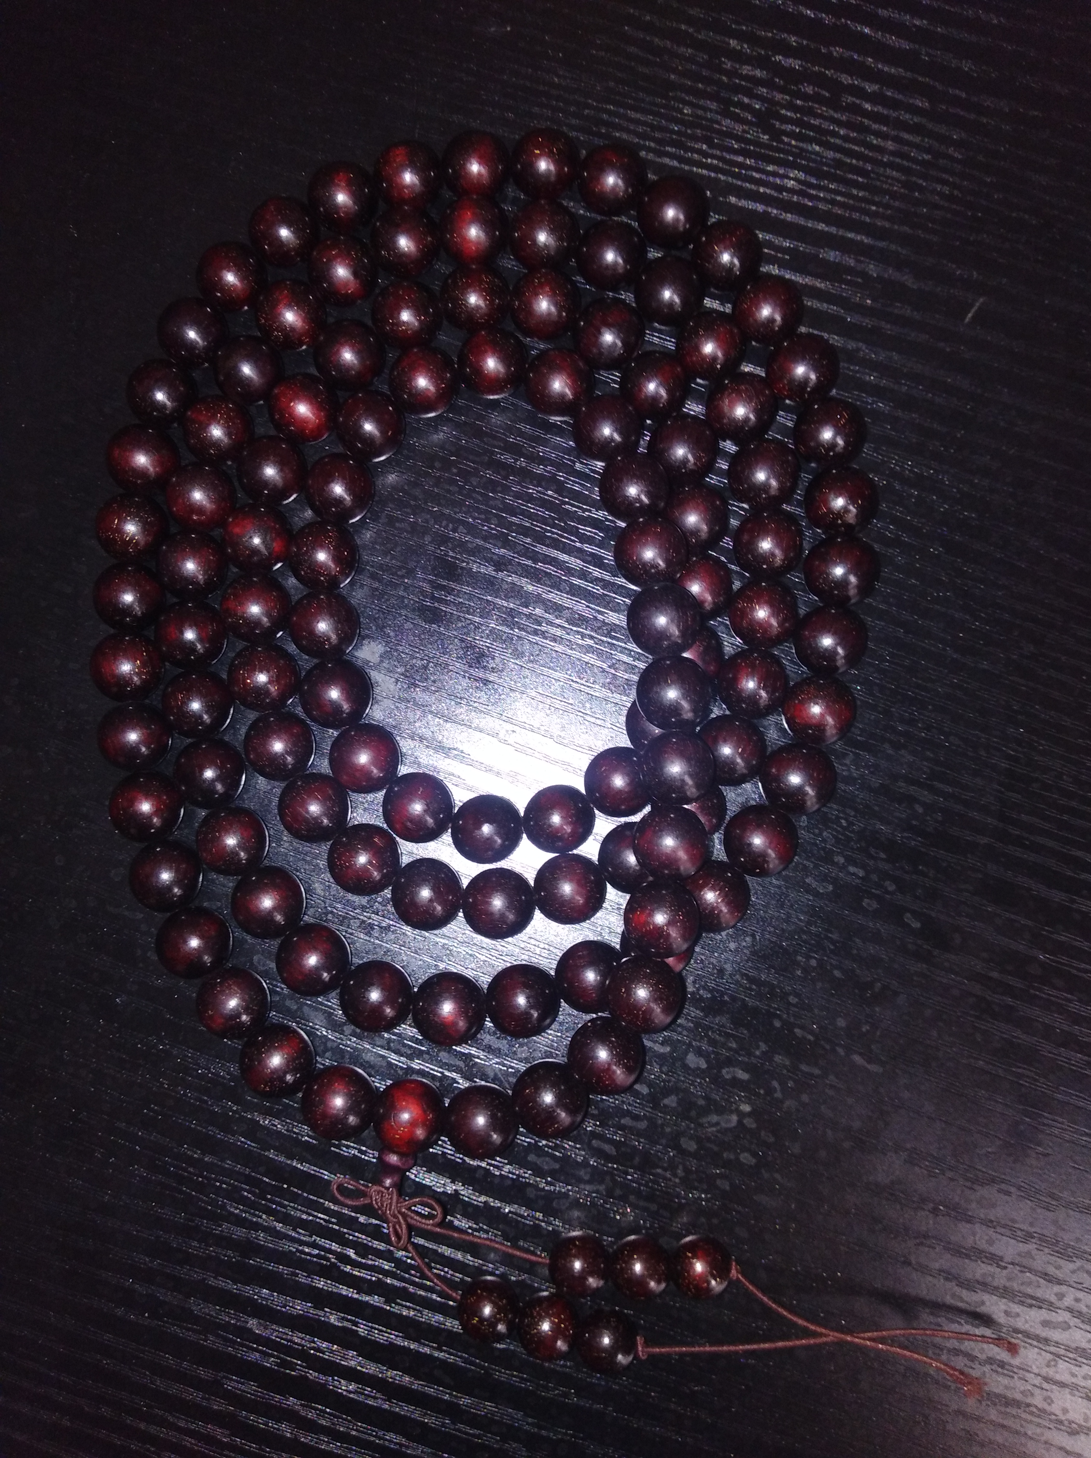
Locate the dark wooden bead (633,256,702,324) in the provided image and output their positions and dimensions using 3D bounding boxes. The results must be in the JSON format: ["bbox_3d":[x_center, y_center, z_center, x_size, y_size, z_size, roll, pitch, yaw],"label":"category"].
[{"bbox_3d":[0.027,-0.096,0.248,0.015,0.015,0.015,0,86,1],"label":"dark wooden bead"}]

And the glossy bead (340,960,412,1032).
[{"bbox_3d":[-0.036,0.056,0.238,0.015,0.015,0.015,0,86,1],"label":"glossy bead"}]

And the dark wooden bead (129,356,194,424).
[{"bbox_3d":[-0.084,-0.074,0.248,0.015,0.015,0.015,0,86,1],"label":"dark wooden bead"}]

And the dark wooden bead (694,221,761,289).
[{"bbox_3d":[0.040,-0.104,0.249,0.015,0.015,0.015,0,86,1],"label":"dark wooden bead"}]

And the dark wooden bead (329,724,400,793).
[{"bbox_3d":[-0.038,0.006,0.242,0.015,0.015,0.015,0,86,1],"label":"dark wooden bead"}]

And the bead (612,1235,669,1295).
[{"bbox_3d":[0.015,0.082,0.173,0.009,0.009,0.009,0,87,1],"label":"bead"}]

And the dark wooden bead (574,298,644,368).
[{"bbox_3d":[0.010,-0.063,0.180,0.011,0.011,0.011,0,87,1],"label":"dark wooden bead"}]

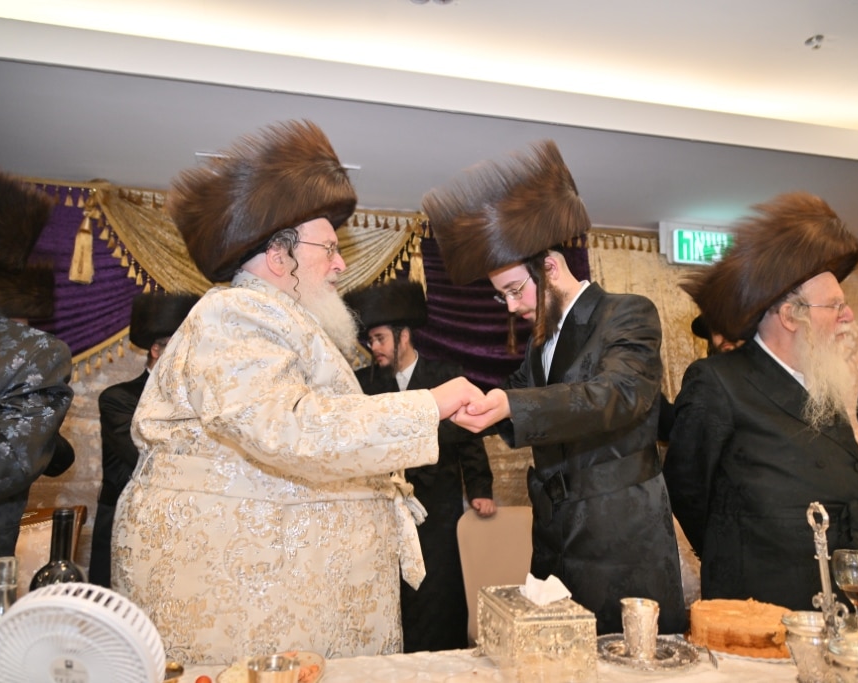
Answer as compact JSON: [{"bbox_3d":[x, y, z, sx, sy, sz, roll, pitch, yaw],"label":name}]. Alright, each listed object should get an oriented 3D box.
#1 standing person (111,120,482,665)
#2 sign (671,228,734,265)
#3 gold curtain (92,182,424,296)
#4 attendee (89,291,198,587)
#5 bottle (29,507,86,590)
[{"bbox_3d":[-0.285,0.412,1.515,0.800,1.910,0.620,2,-9,-10],"label":"standing person"},{"bbox_3d":[1.504,-0.500,3.744,0.397,0.193,0.060,2,-9,-14],"label":"sign"},{"bbox_3d":[-0.762,-0.396,3.210,1.517,0.588,0.130,2,-9,-14],"label":"gold curtain"},{"bbox_3d":[-0.980,0.659,2.529,0.520,1.731,0.380,7,-11,-38],"label":"attendee"},{"bbox_3d":[-0.489,0.373,0.892,0.077,0.305,0.077,0,-9,0],"label":"bottle"}]

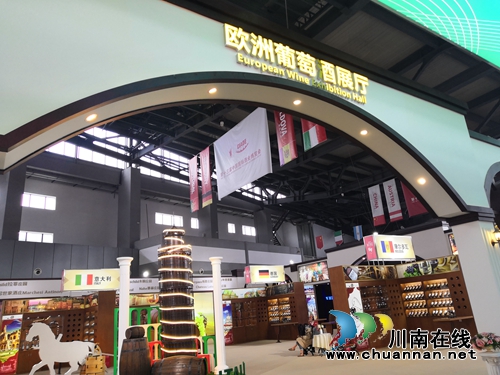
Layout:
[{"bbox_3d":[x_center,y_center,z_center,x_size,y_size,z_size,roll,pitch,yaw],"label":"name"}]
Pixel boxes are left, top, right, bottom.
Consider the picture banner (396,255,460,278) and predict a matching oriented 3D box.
[{"bbox_3d":[6.670,3.071,14.806,0.060,0.539,2.541,8,-22,-35],"label":"picture banner"}]

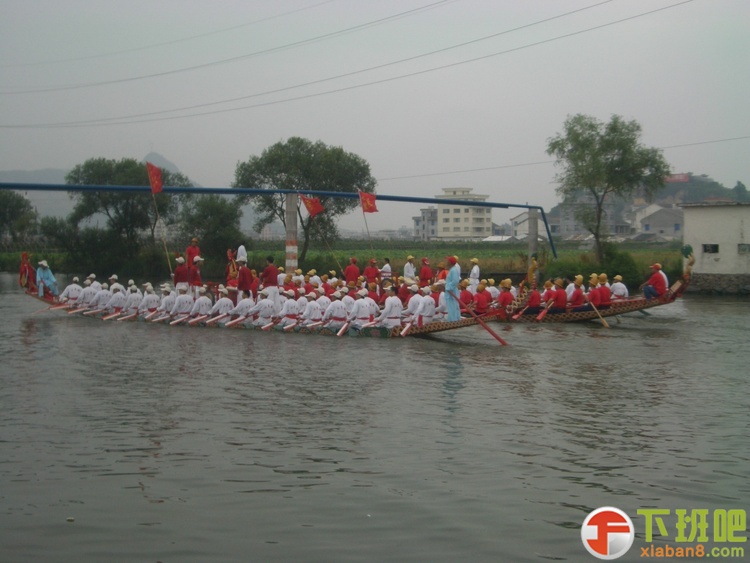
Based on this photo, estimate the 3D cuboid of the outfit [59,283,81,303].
[{"bbox_3d":[-11.182,0.404,39.000,0.560,0.740,0.600,-2,3,-43],"label":"outfit"}]

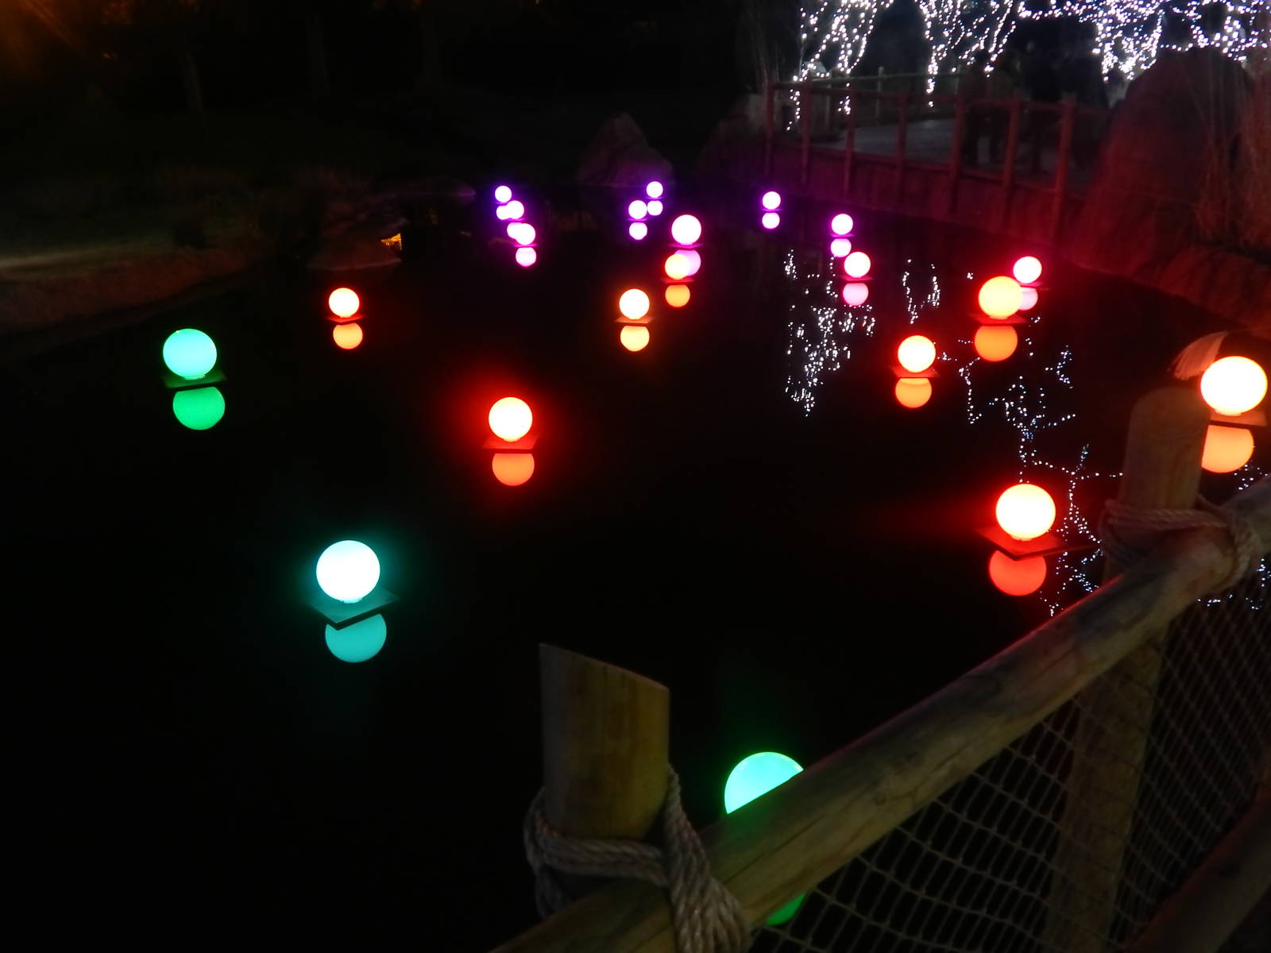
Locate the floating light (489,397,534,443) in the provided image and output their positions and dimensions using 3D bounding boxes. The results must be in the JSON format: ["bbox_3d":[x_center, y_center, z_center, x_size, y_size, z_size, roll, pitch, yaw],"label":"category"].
[{"bbox_3d":[-0.742,-0.341,6.111,0.250,0.256,0.250,-1,21,0],"label":"floating light"}]

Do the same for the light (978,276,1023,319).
[{"bbox_3d":[3.177,-1.557,8.950,0.350,0.356,0.350,-1,21,0],"label":"light"}]

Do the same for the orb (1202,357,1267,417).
[{"bbox_3d":[4.247,-0.647,7.301,0.400,0.400,0.400,-1,22,0],"label":"orb"}]

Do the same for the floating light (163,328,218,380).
[{"bbox_3d":[-3.247,-0.894,7.497,0.350,0.356,0.350,-1,21,0],"label":"floating light"}]

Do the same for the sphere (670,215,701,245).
[{"bbox_3d":[0.714,-3.458,14.415,0.400,0.400,0.400,-1,22,0],"label":"sphere"}]

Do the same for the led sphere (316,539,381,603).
[{"bbox_3d":[-1.381,0.454,4.941,0.289,0.289,0.289,-1,22,0],"label":"led sphere"}]

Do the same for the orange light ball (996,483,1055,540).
[{"bbox_3d":[1.792,0.164,4.726,0.250,0.256,0.250,-1,21,0],"label":"orange light ball"}]

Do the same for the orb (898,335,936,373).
[{"bbox_3d":[2.316,-1.010,8.467,0.289,0.289,0.289,-1,22,0],"label":"orb"}]

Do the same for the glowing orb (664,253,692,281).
[{"bbox_3d":[0.437,-2.189,10.739,0.250,0.256,0.250,-1,21,0],"label":"glowing orb"}]

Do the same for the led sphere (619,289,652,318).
[{"bbox_3d":[-0.011,-1.728,10.309,0.289,0.289,0.289,-1,22,0],"label":"led sphere"}]

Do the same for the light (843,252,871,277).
[{"bbox_3d":[2.609,-2.487,12.090,0.289,0.289,0.289,-1,22,0],"label":"light"}]

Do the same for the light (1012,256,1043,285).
[{"bbox_3d":[4.468,-2.355,11.717,0.289,0.289,0.289,-1,22,0],"label":"light"}]

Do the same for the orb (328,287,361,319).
[{"bbox_3d":[-2.605,-1.553,9.191,0.250,0.256,0.250,-1,21,0],"label":"orb"}]

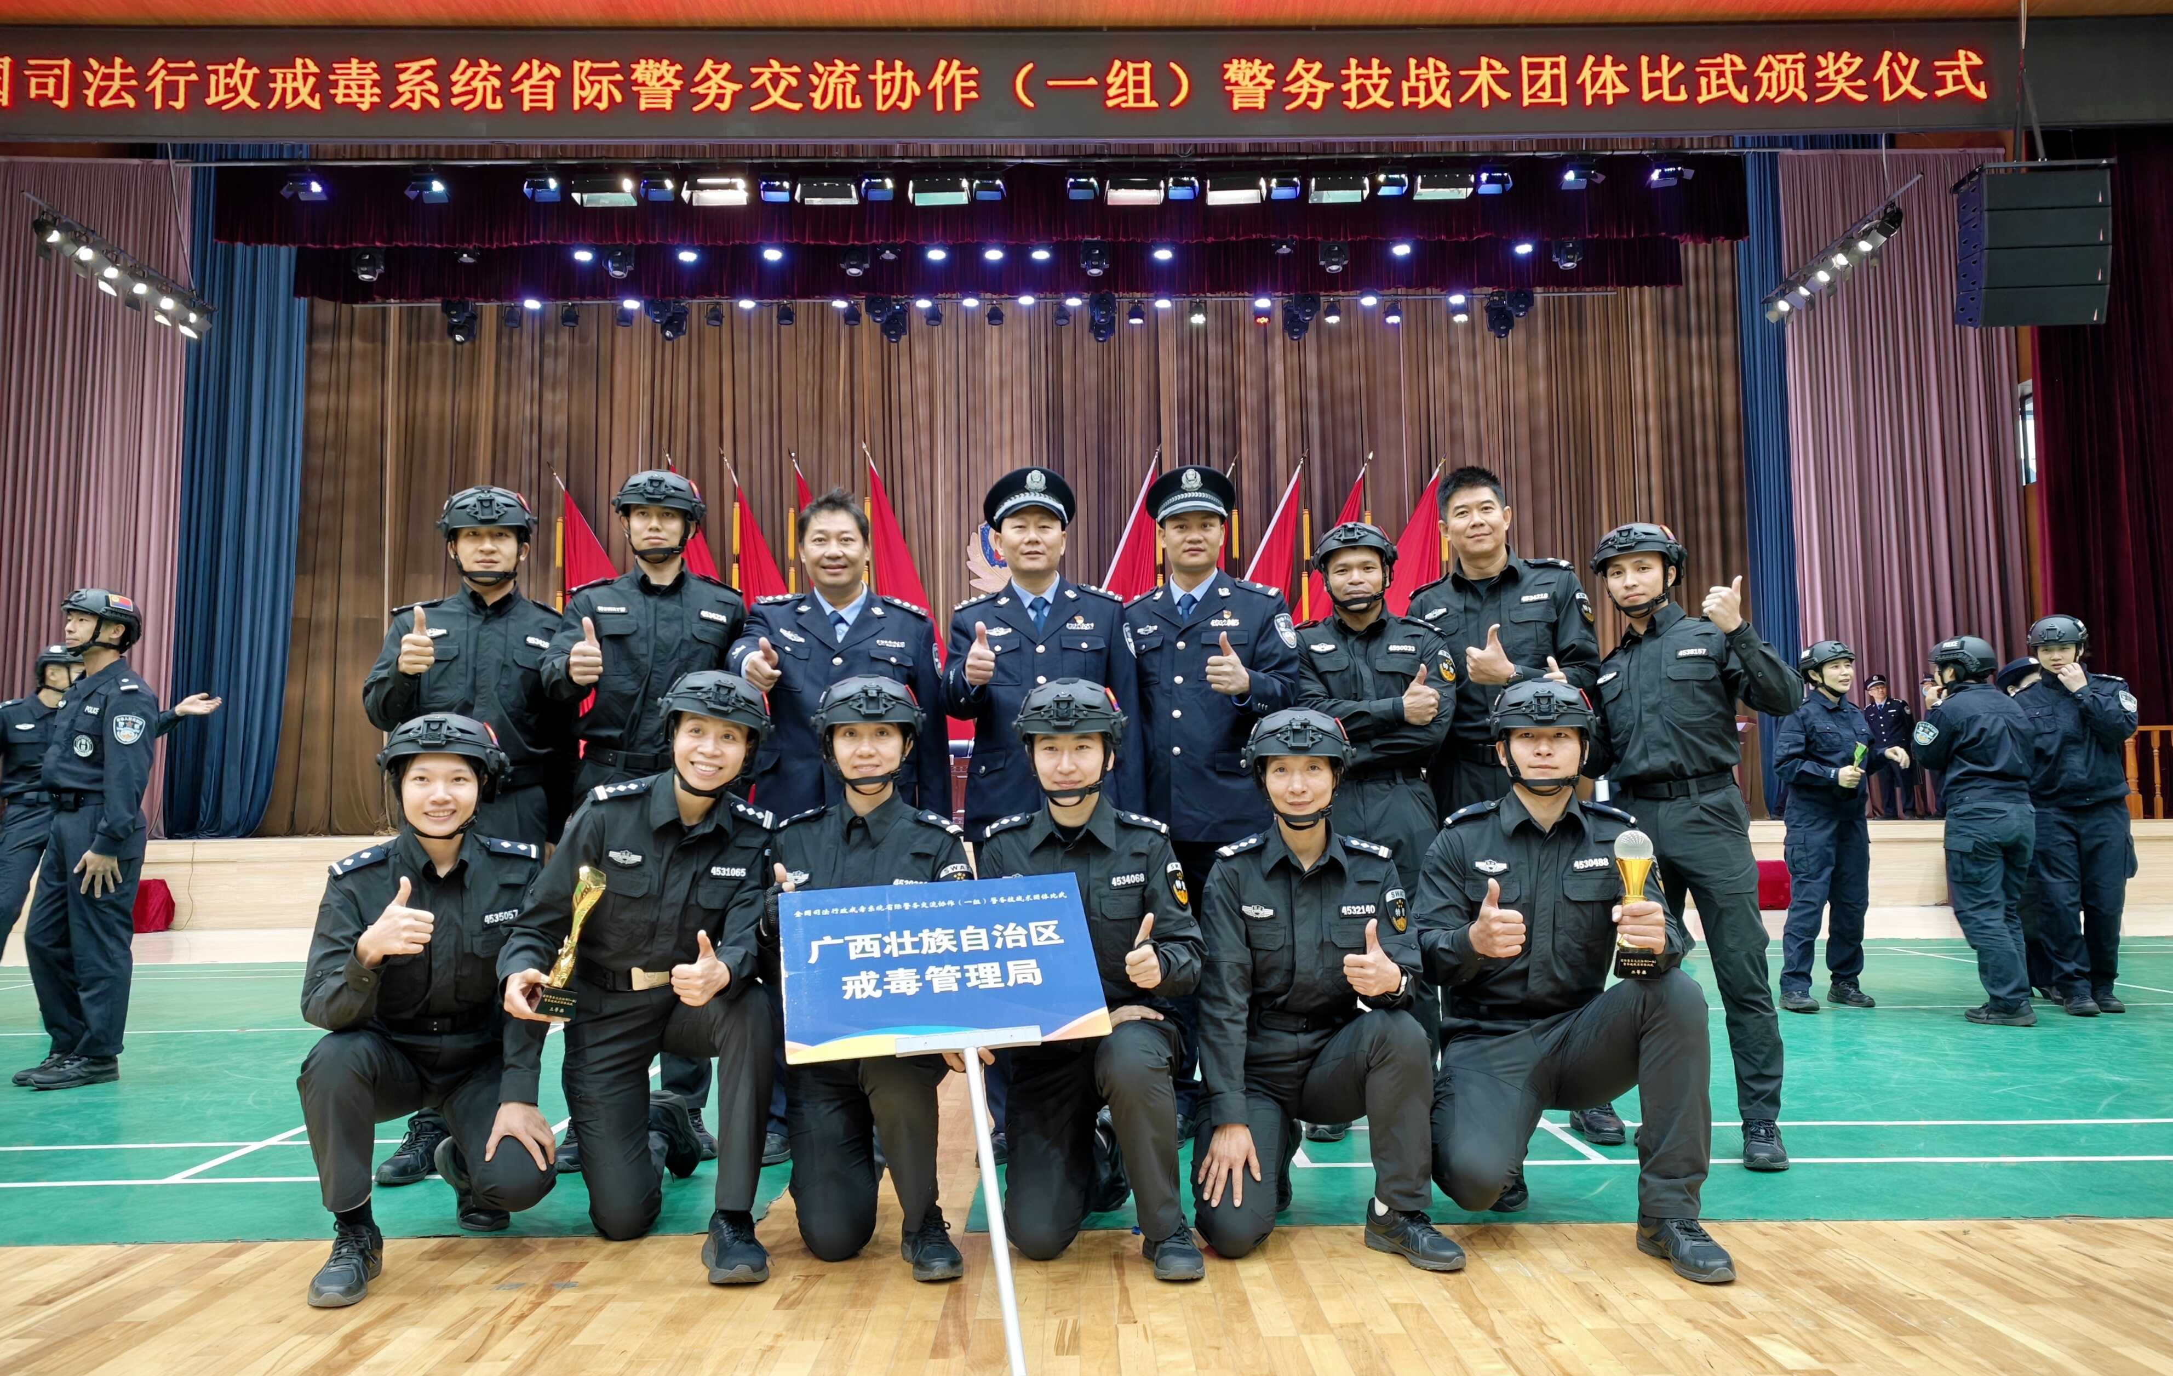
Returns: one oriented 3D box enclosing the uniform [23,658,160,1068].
[{"bbox_3d":[-3.522,0.610,5.112,0.470,1.452,0.333,-5,-7,40],"label":"uniform"}]

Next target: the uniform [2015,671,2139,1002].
[{"bbox_3d":[4.369,0.649,6.412,0.490,1.450,0.350,-4,-6,32],"label":"uniform"}]

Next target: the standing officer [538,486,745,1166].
[{"bbox_3d":[-1.131,0.314,3.771,0.529,1.806,0.451,1,-6,-14],"label":"standing officer"}]

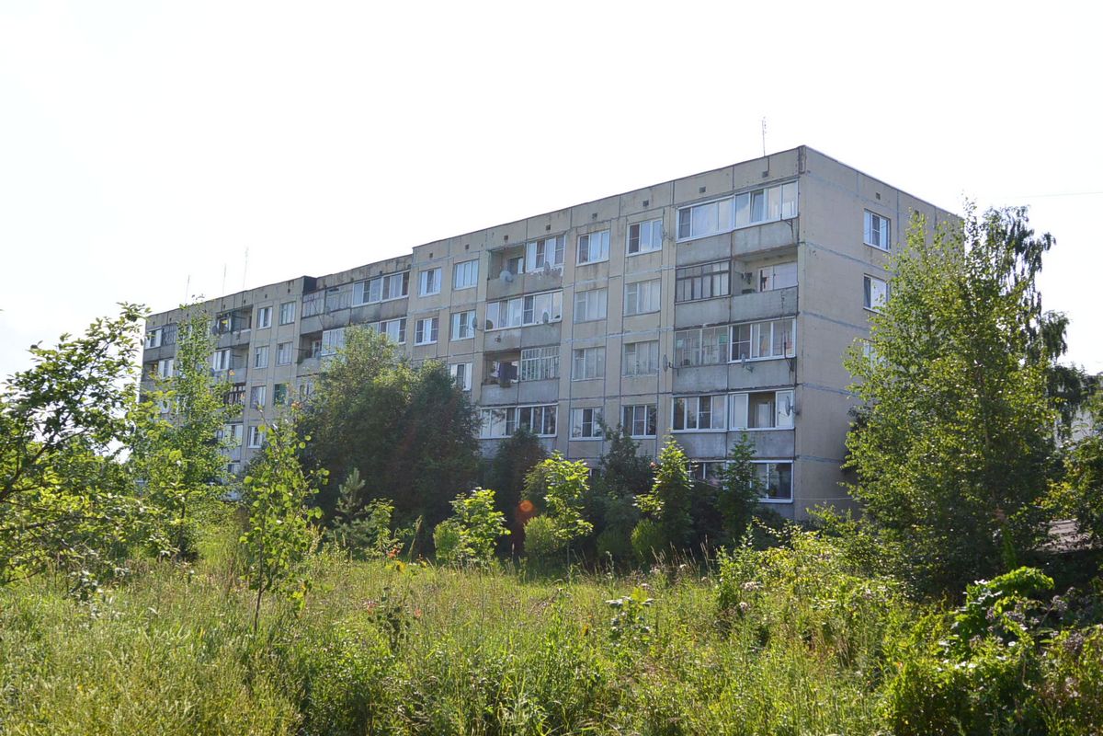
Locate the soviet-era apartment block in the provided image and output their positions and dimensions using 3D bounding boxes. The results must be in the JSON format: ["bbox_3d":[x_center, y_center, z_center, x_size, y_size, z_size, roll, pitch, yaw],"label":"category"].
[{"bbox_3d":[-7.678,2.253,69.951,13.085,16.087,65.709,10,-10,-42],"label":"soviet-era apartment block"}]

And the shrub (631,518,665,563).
[{"bbox_3d":[2.524,4.613,28.412,0.904,1.300,0.904,2,-8,5],"label":"shrub"}]

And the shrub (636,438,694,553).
[{"bbox_3d":[3.026,3.566,29.285,1.618,3.195,1.538,2,-8,6],"label":"shrub"}]

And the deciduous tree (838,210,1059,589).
[{"bbox_3d":[9.336,0.668,24.887,5.159,9.100,4.901,0,-8,21],"label":"deciduous tree"}]

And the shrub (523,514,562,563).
[{"bbox_3d":[-0.278,4.402,27.409,0.990,1.345,0.941,3,-8,0],"label":"shrub"}]

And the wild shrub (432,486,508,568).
[{"bbox_3d":[-2.033,3.949,26.366,1.908,1.990,1.717,3,-8,-4],"label":"wild shrub"}]

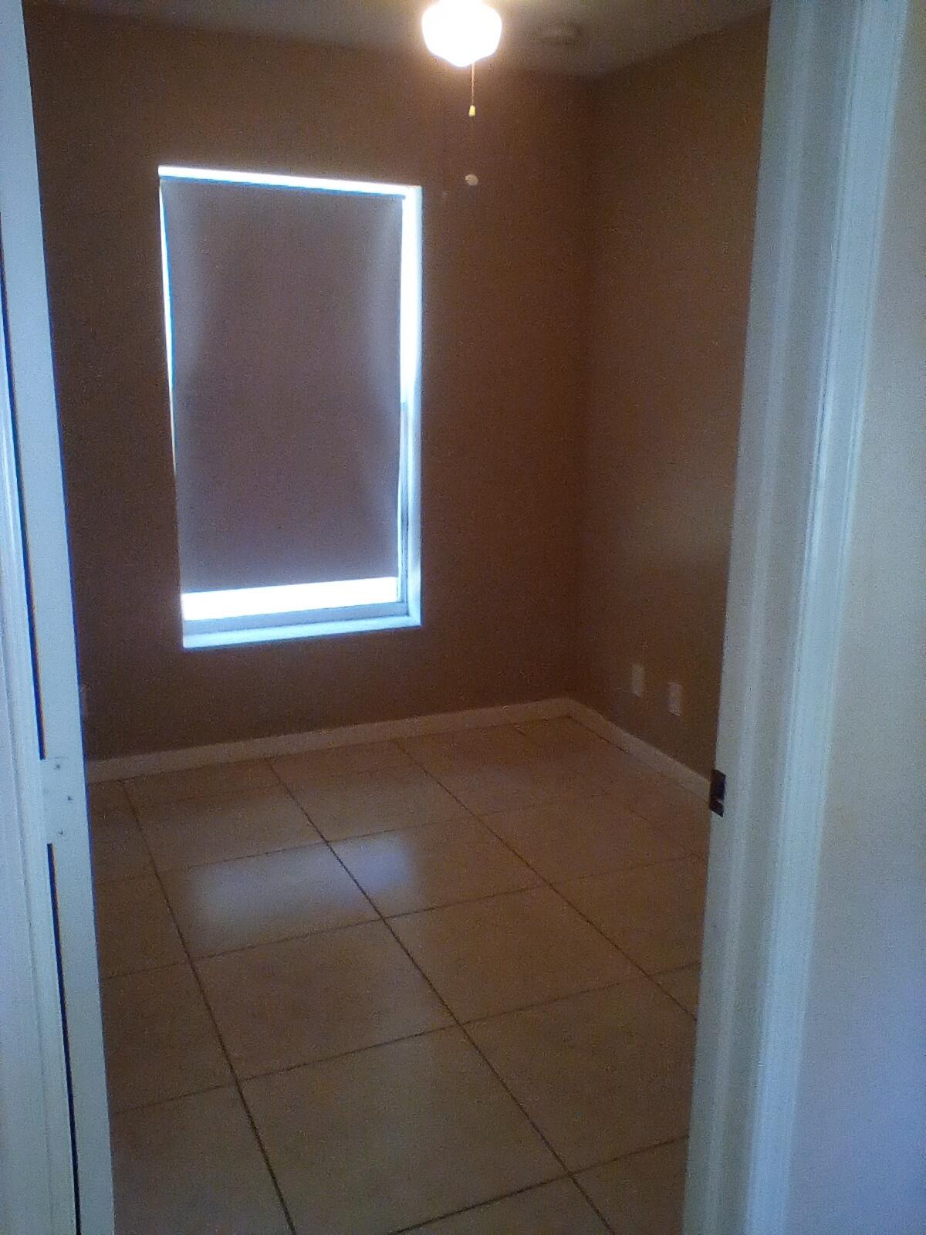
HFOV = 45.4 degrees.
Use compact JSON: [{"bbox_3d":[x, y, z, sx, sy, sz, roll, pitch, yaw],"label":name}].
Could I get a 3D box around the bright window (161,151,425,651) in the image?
[{"bbox_3d":[-0.581,-0.705,3.882,0.886,1.561,0.130,-6,15,-23],"label":"bright window"}]

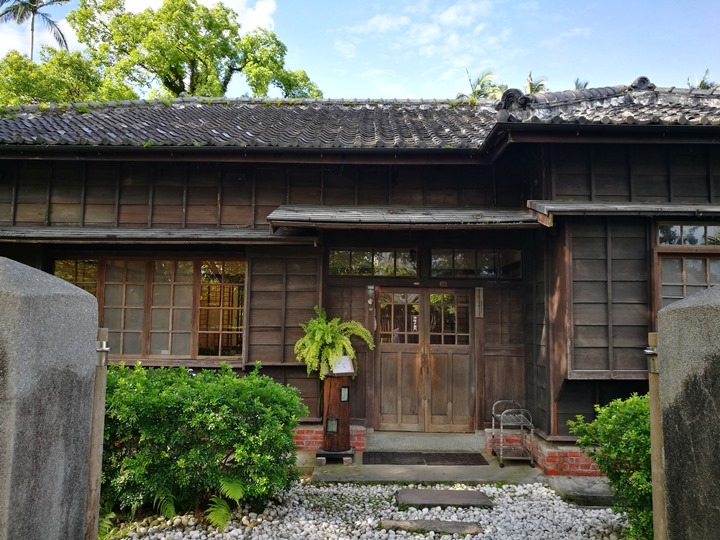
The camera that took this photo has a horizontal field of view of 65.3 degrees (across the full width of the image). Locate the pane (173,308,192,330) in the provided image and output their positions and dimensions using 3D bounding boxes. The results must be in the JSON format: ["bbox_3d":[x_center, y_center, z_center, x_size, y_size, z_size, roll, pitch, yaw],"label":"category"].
[{"bbox_3d":[-2.258,0.636,7.148,0.248,0.284,0.020,1,-5,1],"label":"pane"}]

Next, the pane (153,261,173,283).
[{"bbox_3d":[-2.501,0.022,7.142,0.238,0.282,0.020,1,-5,0],"label":"pane"}]

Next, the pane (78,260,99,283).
[{"bbox_3d":[-3.455,0.020,7.129,0.257,0.283,0.020,1,-5,0],"label":"pane"}]

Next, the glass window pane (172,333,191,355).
[{"bbox_3d":[-2.238,0.931,7.061,0.239,0.281,0.020,1,-5,0],"label":"glass window pane"}]

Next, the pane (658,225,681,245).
[{"bbox_3d":[3.205,-0.358,5.804,0.221,0.207,0.025,1,-5,0],"label":"pane"}]

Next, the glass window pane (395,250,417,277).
[{"bbox_3d":[0.601,-0.086,7.219,0.271,0.327,0.020,1,-5,0],"label":"glass window pane"}]

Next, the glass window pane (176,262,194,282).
[{"bbox_3d":[-2.243,0.021,7.201,0.236,0.281,0.020,1,-5,1],"label":"glass window pane"}]

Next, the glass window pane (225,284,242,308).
[{"bbox_3d":[-1.591,0.336,7.089,0.266,0.280,0.020,1,-5,0],"label":"glass window pane"}]

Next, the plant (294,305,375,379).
[{"bbox_3d":[-0.299,0.838,6.579,0.914,0.844,0.850,1,-5,0],"label":"plant"}]

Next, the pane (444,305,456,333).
[{"bbox_3d":[1.123,0.618,7.013,0.153,0.336,0.025,1,-5,0],"label":"pane"}]

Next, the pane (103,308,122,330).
[{"bbox_3d":[-3.134,0.628,7.127,0.254,0.279,0.030,0,-4,0],"label":"pane"}]

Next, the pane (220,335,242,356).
[{"bbox_3d":[-1.620,0.953,7.095,0.279,0.279,0.030,0,-4,0],"label":"pane"}]

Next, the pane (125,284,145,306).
[{"bbox_3d":[-2.874,0.330,7.181,0.247,0.282,0.020,1,-5,1],"label":"pane"}]

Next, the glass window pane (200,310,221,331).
[{"bbox_3d":[-1.899,0.641,7.144,0.261,0.276,0.020,1,-5,1],"label":"glass window pane"}]

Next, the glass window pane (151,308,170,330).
[{"bbox_3d":[-2.525,0.628,7.123,0.254,0.279,0.030,0,-4,0],"label":"glass window pane"}]

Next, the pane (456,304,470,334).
[{"bbox_3d":[1.288,0.620,7.014,0.160,0.340,0.025,1,-5,0],"label":"pane"}]

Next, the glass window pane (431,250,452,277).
[{"bbox_3d":[1.057,-0.079,7.217,0.278,0.339,0.020,1,-5,1],"label":"glass window pane"}]

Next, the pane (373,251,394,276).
[{"bbox_3d":[0.318,-0.086,7.221,0.276,0.323,0.020,1,-5,0],"label":"pane"}]

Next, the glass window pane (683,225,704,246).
[{"bbox_3d":[3.452,-0.355,5.806,0.227,0.206,0.025,1,-5,0],"label":"glass window pane"}]

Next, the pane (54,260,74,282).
[{"bbox_3d":[-3.644,0.015,6.944,0.258,0.267,0.025,1,-5,0],"label":"pane"}]

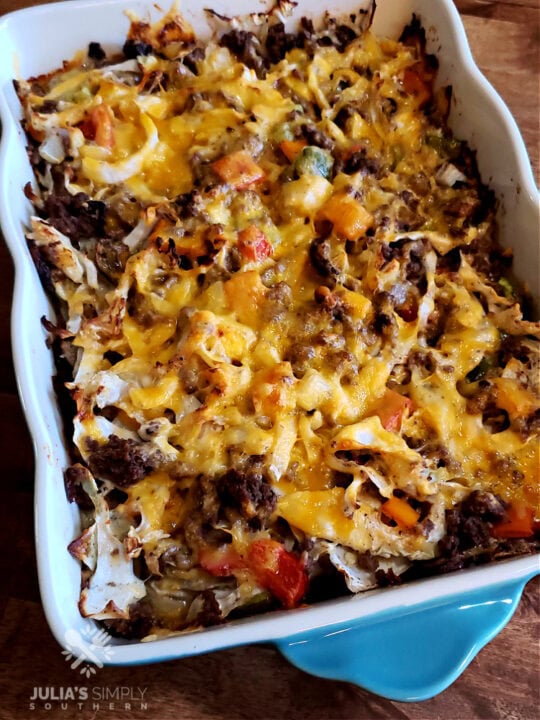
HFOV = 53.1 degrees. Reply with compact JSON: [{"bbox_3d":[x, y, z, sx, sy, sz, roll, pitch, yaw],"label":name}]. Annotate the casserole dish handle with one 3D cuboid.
[{"bbox_3d":[0.052,0.102,0.194,0.100,0.019,0.034,-11,70,-7],"label":"casserole dish handle"}]

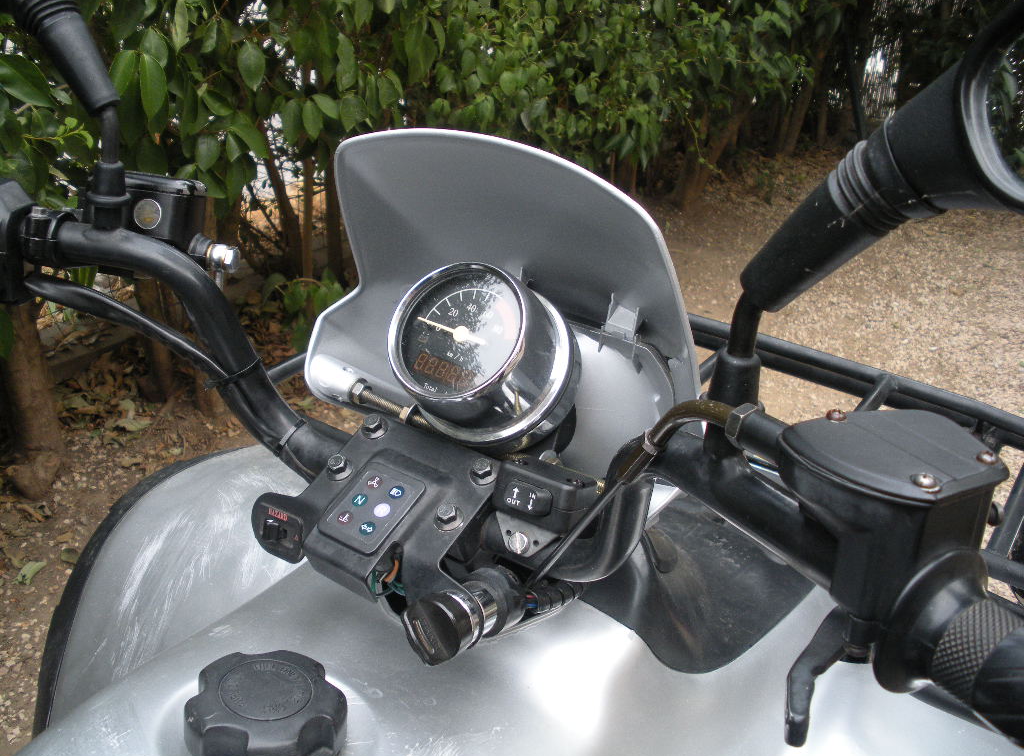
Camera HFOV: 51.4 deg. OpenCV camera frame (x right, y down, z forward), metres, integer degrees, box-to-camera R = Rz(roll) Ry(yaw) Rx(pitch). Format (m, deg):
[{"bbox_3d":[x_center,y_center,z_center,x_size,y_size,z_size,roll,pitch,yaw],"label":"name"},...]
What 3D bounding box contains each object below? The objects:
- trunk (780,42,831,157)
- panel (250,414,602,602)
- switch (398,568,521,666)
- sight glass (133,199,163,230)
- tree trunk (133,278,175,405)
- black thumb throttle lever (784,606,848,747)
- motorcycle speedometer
[{"bbox_3d":[1.219,-1.161,4.393,0.075,0.500,0.075,20,31,10],"label":"trunk"},{"bbox_3d":[-0.056,0.075,0.595,0.175,0.048,0.105,20,55,30],"label":"panel"},{"bbox_3d":[-0.023,0.118,0.535,0.037,0.039,0.074,20,17,30],"label":"switch"},{"bbox_3d":[-0.197,-0.088,0.575,0.017,0.017,0.007,9,9,13],"label":"sight glass"},{"bbox_3d":[-0.817,-0.111,2.424,0.068,0.360,0.068,-6,29,-18],"label":"tree trunk"},{"bbox_3d":[0.103,0.101,0.360,0.025,0.018,0.062,15,30,22],"label":"black thumb throttle lever"},{"bbox_3d":[-0.017,-0.011,0.628,0.102,0.102,0.078,20,-12,30],"label":"motorcycle speedometer"}]

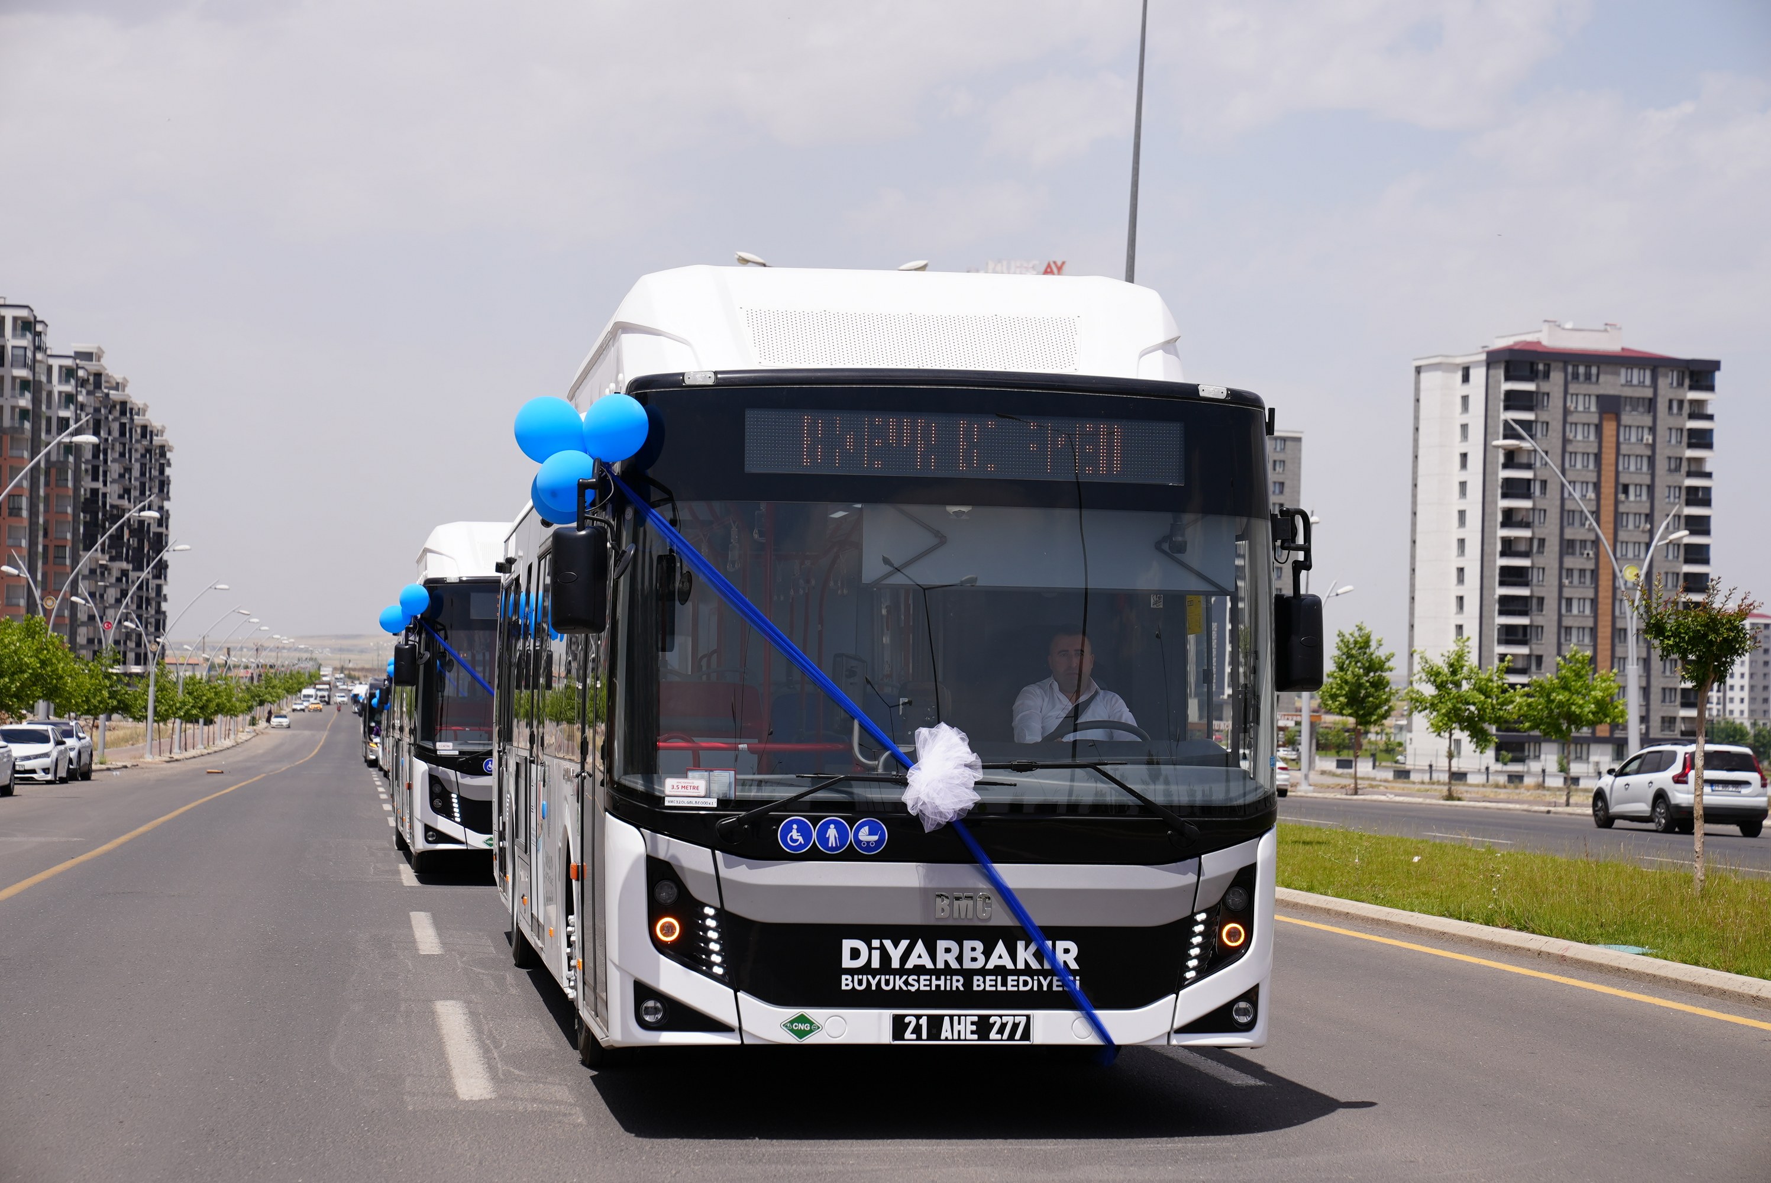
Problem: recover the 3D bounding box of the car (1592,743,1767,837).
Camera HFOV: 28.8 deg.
[{"bbox_3d":[14.150,3.470,61.400,1.840,1.650,4.540,2,-2,-9],"label":"car"}]

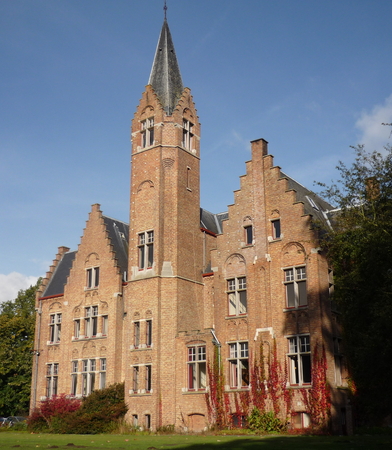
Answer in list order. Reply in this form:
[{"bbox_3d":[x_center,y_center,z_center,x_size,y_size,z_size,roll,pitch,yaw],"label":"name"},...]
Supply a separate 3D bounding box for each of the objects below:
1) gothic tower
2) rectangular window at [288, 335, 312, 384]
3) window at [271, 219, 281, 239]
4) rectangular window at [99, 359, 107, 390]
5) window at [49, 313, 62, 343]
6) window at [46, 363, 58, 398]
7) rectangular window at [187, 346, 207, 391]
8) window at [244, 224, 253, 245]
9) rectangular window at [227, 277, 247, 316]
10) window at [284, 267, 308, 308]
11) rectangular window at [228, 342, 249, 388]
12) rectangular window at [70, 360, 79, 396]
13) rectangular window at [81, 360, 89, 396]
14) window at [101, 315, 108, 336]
[{"bbox_3d":[-2.565,-2.152,46.625,4.944,35.844,4.893,-14,-23,34],"label":"gothic tower"},{"bbox_3d":[6.416,8.384,35.353,1.570,3.130,0.220,-14,-22,34],"label":"rectangular window"},{"bbox_3d":[5.446,0.336,38.696,0.690,1.470,0.220,-14,-22,34],"label":"window"},{"bbox_3d":[-7.485,12.348,46.459,0.824,2.905,0.250,-14,-23,34],"label":"rectangular window"},{"bbox_3d":[-12.757,9.464,52.112,1.590,2.770,0.220,-14,-22,34],"label":"window"},{"bbox_3d":[-12.432,13.589,49.912,1.545,2.925,0.250,-14,-23,34],"label":"window"},{"bbox_3d":[0.119,9.723,38.685,1.576,3.049,0.250,-14,-23,34],"label":"rectangular window"},{"bbox_3d":[3.636,0.678,38.971,0.639,1.349,0.250,-14,-23,34],"label":"window"},{"bbox_3d":[2.840,4.938,39.201,1.570,2.750,0.220,-14,-22,34],"label":"rectangular window"},{"bbox_3d":[6.434,4.047,36.741,1.570,2.810,0.220,-14,-22,34],"label":"window"},{"bbox_3d":[2.812,9.055,36.803,1.524,2.966,0.250,-14,-23,34],"label":"rectangular window"},{"bbox_3d":[-10.140,12.998,48.318,0.824,2.925,0.250,-14,-23,34],"label":"rectangular window"},{"bbox_3d":[-9.291,12.927,48.256,0.860,2.960,0.220,-14,-22,34],"label":"rectangular window"},{"bbox_3d":[-7.651,8.574,48.409,0.710,1.830,0.220,-14,-22,34],"label":"window"}]

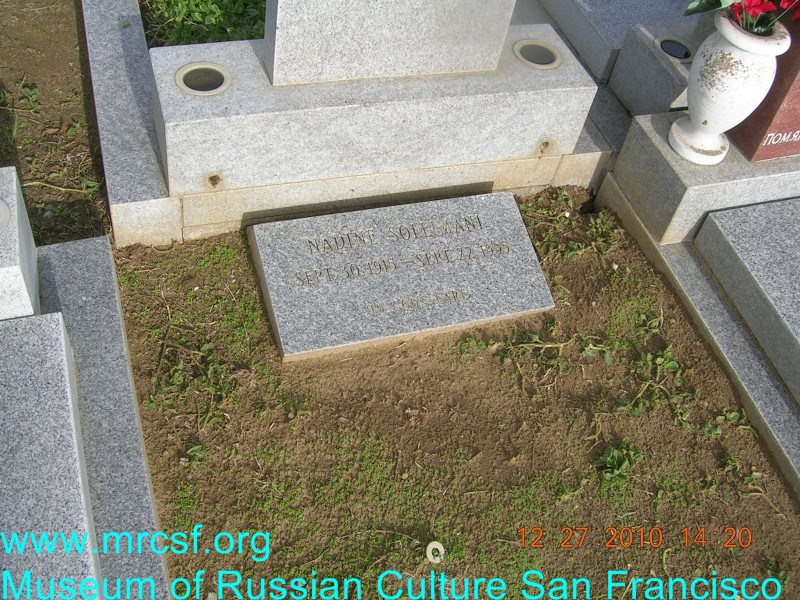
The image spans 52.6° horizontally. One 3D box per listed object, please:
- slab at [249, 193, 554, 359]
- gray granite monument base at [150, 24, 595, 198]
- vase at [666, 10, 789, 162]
[{"bbox_3d":[0.007,-0.054,1.822,0.630,0.090,0.308,-10,69,-18],"label":"slab"},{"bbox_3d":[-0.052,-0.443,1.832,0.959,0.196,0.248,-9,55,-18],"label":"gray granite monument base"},{"bbox_3d":[0.707,-0.458,1.762,0.182,0.306,0.182,-9,53,-18],"label":"vase"}]

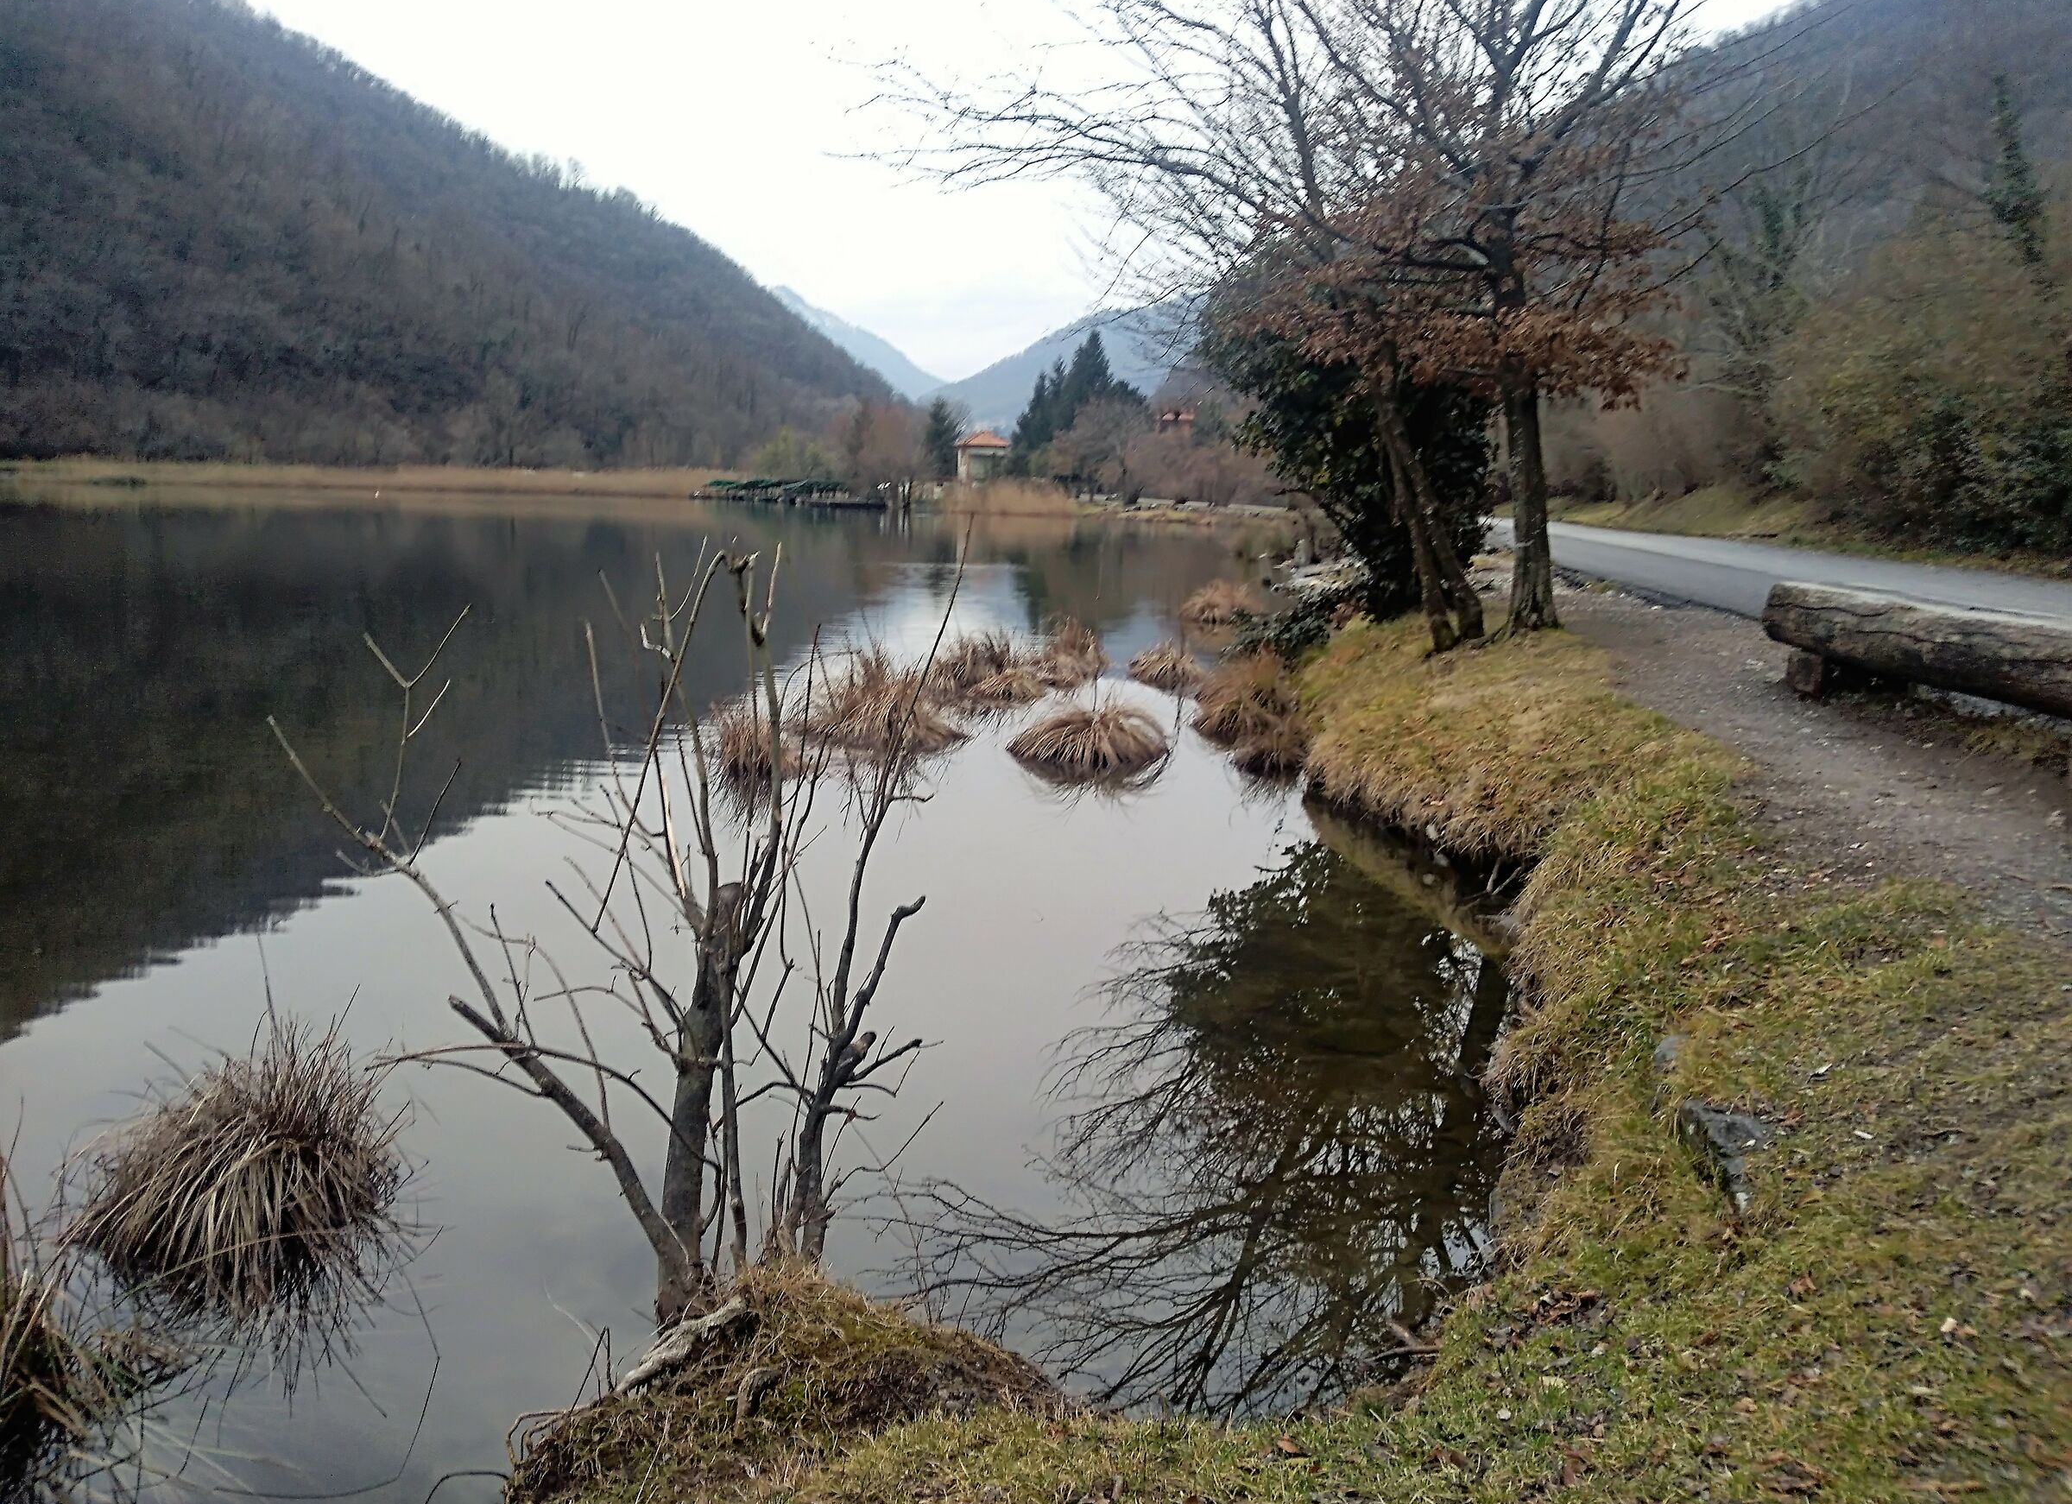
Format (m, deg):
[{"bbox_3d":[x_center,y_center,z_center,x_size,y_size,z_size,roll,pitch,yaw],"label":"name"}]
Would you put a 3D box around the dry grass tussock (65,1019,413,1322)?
[{"bbox_3d":[-1.992,0.939,3.881,0.780,0.520,0.760,1,10,0],"label":"dry grass tussock"}]

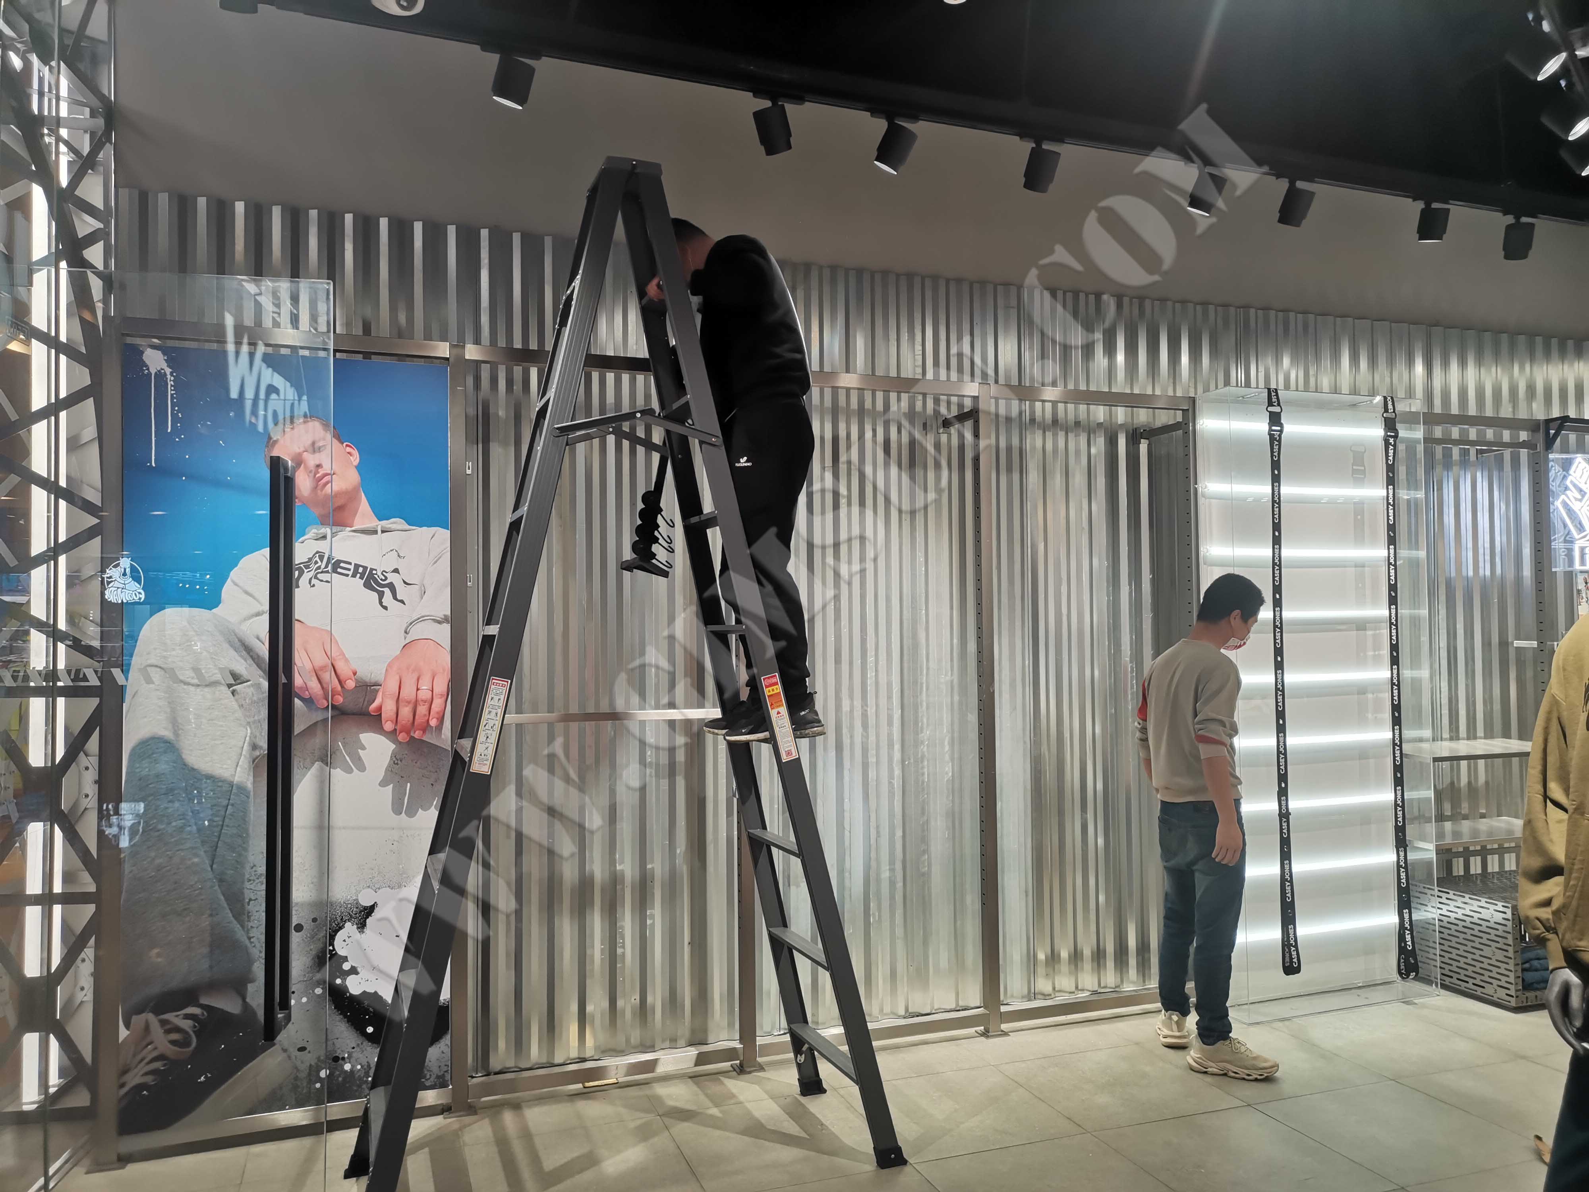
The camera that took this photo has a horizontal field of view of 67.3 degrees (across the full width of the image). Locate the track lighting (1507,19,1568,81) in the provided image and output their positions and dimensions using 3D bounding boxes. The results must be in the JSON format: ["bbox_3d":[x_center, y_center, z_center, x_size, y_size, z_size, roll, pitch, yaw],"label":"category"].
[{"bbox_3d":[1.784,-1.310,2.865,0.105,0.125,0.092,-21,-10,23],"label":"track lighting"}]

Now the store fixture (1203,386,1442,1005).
[{"bbox_3d":[2.163,0.420,4.923,0.978,2.482,0.209,0,-2,-19],"label":"store fixture"}]

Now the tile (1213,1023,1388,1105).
[{"bbox_3d":[1.649,1.654,4.227,0.600,0.010,0.600,0,-2,-20],"label":"tile"}]

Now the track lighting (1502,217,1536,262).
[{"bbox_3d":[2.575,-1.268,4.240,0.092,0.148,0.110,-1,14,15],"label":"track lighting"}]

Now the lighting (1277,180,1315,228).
[{"bbox_3d":[1.730,-1.352,4.119,0.092,0.135,0.092,0,30,-24],"label":"lighting"}]

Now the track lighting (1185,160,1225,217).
[{"bbox_3d":[1.438,-1.409,4.162,0.100,0.155,0.100,31,19,38],"label":"track lighting"}]

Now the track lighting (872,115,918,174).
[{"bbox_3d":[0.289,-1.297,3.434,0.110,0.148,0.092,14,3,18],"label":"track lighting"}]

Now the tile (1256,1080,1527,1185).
[{"bbox_3d":[1.855,1.641,3.670,0.600,0.010,0.600,0,-2,-20],"label":"tile"}]

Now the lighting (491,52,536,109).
[{"bbox_3d":[-0.758,-1.389,3.224,0.095,0.125,0.095,22,11,31],"label":"lighting"}]

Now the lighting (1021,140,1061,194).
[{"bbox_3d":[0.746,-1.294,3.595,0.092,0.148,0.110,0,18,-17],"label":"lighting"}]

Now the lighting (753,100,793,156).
[{"bbox_3d":[-0.061,-1.362,3.475,0.092,0.135,0.092,-1,28,30],"label":"lighting"}]

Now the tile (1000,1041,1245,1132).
[{"bbox_3d":[1.083,1.655,4.030,0.600,0.012,0.600,0,-2,-19],"label":"tile"}]

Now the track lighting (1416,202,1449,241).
[{"bbox_3d":[2.314,-1.355,4.330,0.092,0.130,0.092,0,13,-18],"label":"track lighting"}]

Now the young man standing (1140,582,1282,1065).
[{"bbox_3d":[1.485,0.788,4.320,0.400,1.730,0.500,0,-2,-27],"label":"young man standing"}]

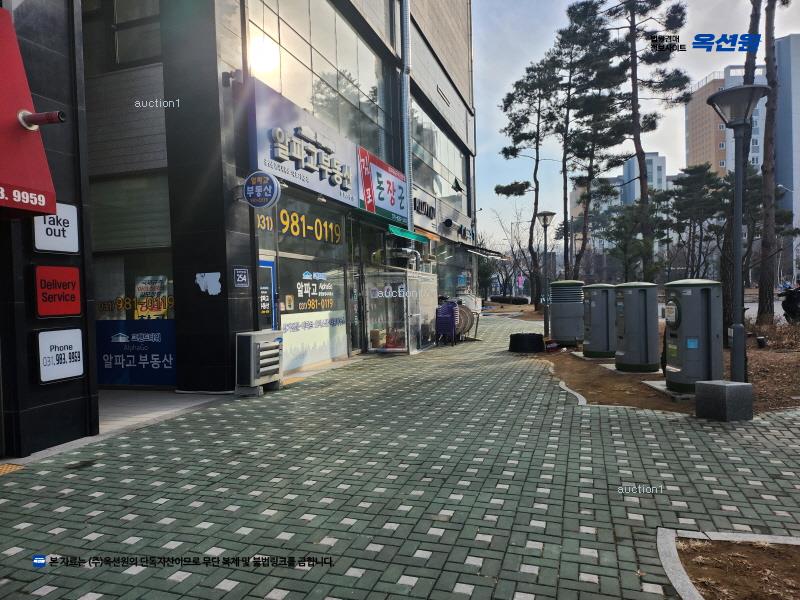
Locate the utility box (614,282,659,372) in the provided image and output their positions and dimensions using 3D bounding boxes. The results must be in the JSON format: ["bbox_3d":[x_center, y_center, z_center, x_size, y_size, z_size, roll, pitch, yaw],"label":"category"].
[{"bbox_3d":[4.215,0.457,9.970,0.610,1.550,0.780,-2,1,0],"label":"utility box"}]

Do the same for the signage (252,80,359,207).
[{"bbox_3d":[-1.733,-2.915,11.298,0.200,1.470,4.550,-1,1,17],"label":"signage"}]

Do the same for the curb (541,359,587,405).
[{"bbox_3d":[2.686,1.287,9.534,0.330,0.130,4.700,-1,1,7],"label":"curb"}]

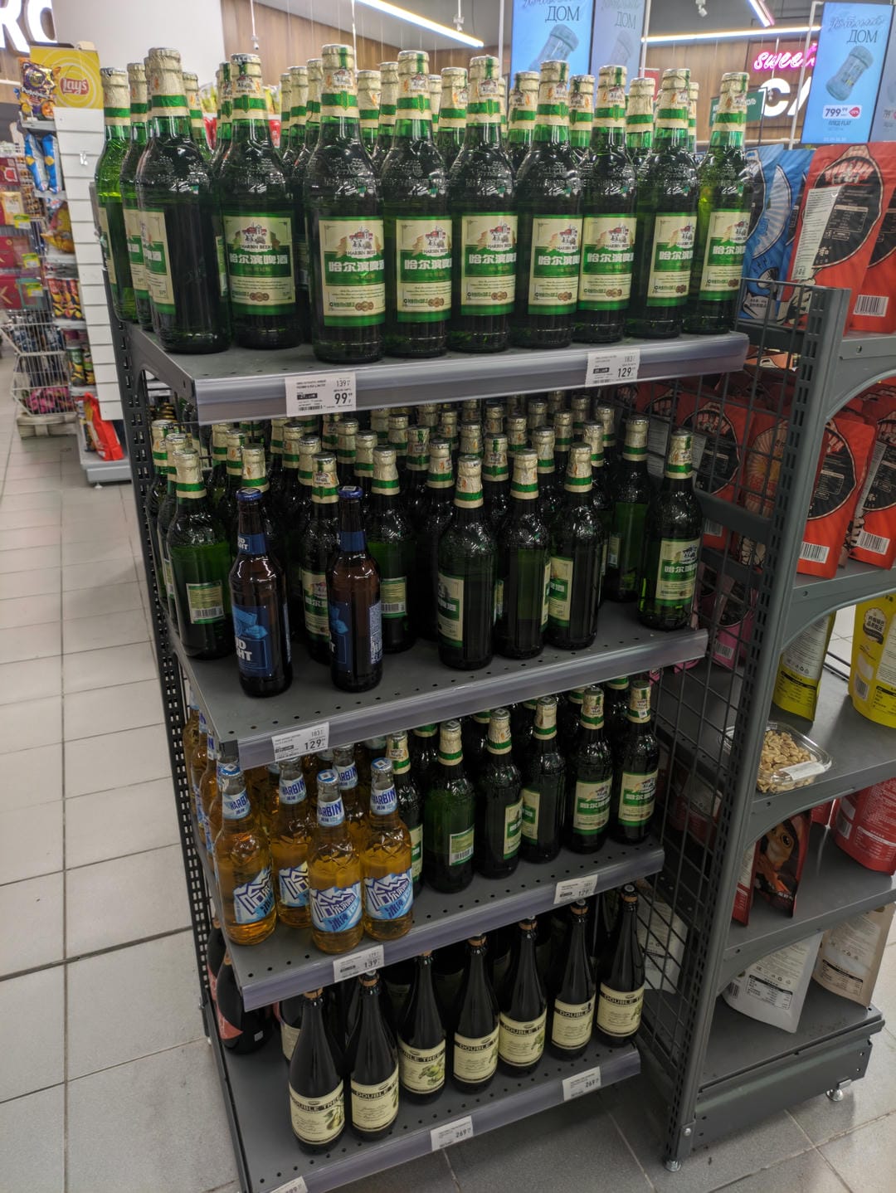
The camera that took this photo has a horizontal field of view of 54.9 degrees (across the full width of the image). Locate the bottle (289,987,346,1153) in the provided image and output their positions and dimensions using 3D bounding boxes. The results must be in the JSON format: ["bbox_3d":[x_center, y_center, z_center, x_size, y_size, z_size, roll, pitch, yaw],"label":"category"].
[{"bbox_3d":[-0.201,0.706,1.300,0.081,0.318,0.081,-4,25,-9],"label":"bottle"}]

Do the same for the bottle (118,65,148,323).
[{"bbox_3d":[-0.322,-0.432,0.953,0.068,0.271,0.068,19,31,36],"label":"bottle"}]

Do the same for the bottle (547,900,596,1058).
[{"bbox_3d":[0.216,0.647,1.472,0.081,0.316,0.081,1,23,0],"label":"bottle"}]

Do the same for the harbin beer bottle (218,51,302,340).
[{"bbox_3d":[-0.198,-0.400,0.893,0.073,0.273,0.073,-4,25,-11],"label":"harbin beer bottle"}]

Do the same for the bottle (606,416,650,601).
[{"bbox_3d":[0.262,-0.125,1.252,0.072,0.271,0.072,-7,26,-16],"label":"bottle"}]

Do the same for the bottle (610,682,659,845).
[{"bbox_3d":[0.288,0.255,1.324,0.068,0.271,0.068,-5,25,-10],"label":"bottle"}]

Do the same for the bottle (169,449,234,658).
[{"bbox_3d":[-0.318,-0.051,1.099,0.068,0.271,0.068,-15,28,-29],"label":"bottle"}]

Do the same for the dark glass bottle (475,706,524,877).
[{"bbox_3d":[0.075,0.288,1.272,0.073,0.277,0.073,1,23,0],"label":"dark glass bottle"}]

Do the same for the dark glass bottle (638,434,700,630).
[{"bbox_3d":[0.313,-0.091,1.201,0.073,0.277,0.073,-9,25,-22],"label":"dark glass bottle"}]

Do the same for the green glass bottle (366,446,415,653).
[{"bbox_3d":[-0.077,-0.060,1.118,0.068,0.271,0.068,0,25,0],"label":"green glass bottle"}]

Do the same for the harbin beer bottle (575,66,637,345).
[{"bbox_3d":[0.173,-0.423,0.948,0.068,0.271,0.068,-5,25,-11],"label":"harbin beer bottle"}]

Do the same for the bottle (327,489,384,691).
[{"bbox_3d":[-0.110,-0.009,1.026,0.065,0.248,0.065,-6,26,-15],"label":"bottle"}]

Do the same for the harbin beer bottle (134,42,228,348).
[{"bbox_3d":[-0.265,-0.383,0.854,0.068,0.271,0.068,-23,33,-40],"label":"harbin beer bottle"}]

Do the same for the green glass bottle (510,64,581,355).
[{"bbox_3d":[0.107,-0.407,0.912,0.068,0.271,0.068,0,25,0],"label":"green glass bottle"}]

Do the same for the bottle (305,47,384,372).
[{"bbox_3d":[-0.101,-0.368,0.828,0.073,0.272,0.073,-10,27,-22],"label":"bottle"}]

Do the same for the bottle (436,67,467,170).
[{"bbox_3d":[0.007,-0.430,0.962,0.068,0.271,0.068,-19,31,-36],"label":"bottle"}]

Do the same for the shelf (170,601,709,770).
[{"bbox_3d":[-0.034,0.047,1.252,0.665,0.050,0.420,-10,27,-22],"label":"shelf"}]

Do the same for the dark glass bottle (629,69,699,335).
[{"bbox_3d":[0.249,-0.441,0.986,0.073,0.277,0.073,-9,25,-22],"label":"dark glass bottle"}]

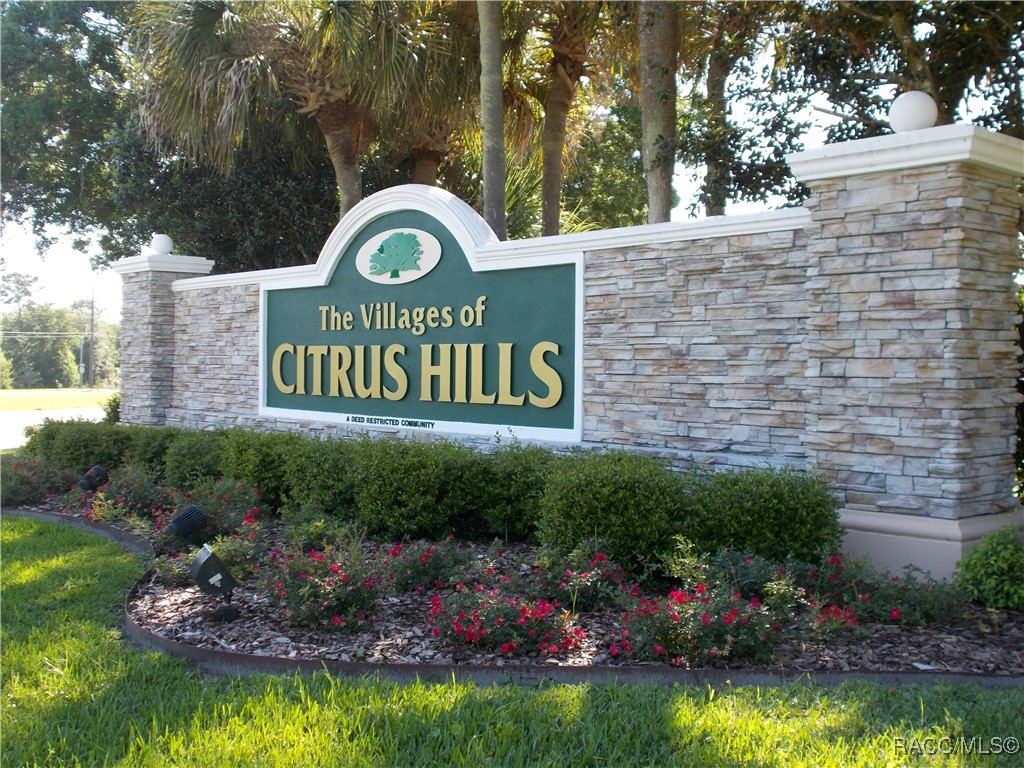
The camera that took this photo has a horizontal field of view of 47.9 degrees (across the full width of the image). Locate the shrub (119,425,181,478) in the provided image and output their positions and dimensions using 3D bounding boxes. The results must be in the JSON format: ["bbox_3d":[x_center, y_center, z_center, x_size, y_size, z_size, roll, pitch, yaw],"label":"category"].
[{"bbox_3d":[-4.039,0.835,12.926,0.850,0.695,0.900,-1,1,-40],"label":"shrub"}]

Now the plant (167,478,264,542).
[{"bbox_3d":[-2.570,1.069,10.000,0.850,0.480,0.750,0,1,-14],"label":"plant"}]

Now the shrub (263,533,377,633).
[{"bbox_3d":[-1.083,1.116,6.454,0.650,0.505,0.650,0,1,0],"label":"shrub"}]

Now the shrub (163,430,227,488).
[{"bbox_3d":[-3.770,0.906,13.700,0.850,0.660,0.900,0,1,-40],"label":"shrub"}]

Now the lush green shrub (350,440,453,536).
[{"bbox_3d":[-0.978,0.918,10.300,0.900,0.800,0.950,0,1,-40],"label":"lush green shrub"}]

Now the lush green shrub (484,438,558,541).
[{"bbox_3d":[0.121,0.884,9.153,0.780,0.778,0.780,-1,1,-40],"label":"lush green shrub"}]

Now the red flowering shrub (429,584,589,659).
[{"bbox_3d":[-0.019,1.231,6.032,0.780,0.303,0.820,-1,1,-40],"label":"red flowering shrub"}]

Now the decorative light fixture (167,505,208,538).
[{"bbox_3d":[-2.588,1.096,9.200,0.280,0.280,0.220,0,1,-37],"label":"decorative light fixture"}]

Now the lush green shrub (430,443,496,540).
[{"bbox_3d":[-0.389,0.875,9.613,0.750,0.775,0.720,-1,1,-40],"label":"lush green shrub"}]

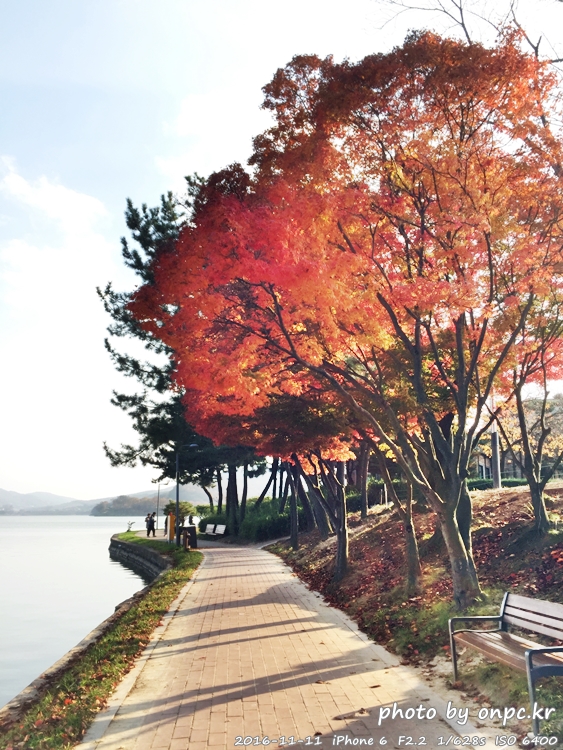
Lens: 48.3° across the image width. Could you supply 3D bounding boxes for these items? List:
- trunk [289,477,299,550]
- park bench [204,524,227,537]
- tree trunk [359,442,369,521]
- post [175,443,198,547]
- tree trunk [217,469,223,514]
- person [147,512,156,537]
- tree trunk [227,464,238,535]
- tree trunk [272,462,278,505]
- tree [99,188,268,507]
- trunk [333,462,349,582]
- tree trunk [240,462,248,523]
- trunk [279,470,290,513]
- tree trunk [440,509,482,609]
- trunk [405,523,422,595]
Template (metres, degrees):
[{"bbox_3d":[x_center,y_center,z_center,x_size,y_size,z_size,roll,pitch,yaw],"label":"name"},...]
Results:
[{"bbox_3d":[0.505,5.465,24.883,0.280,2.861,0.280,0,-12,0],"label":"trunk"},{"bbox_3d":[-3.900,9.045,36.405,1.600,0.880,0.650,-11,-16,40],"label":"park bench"},{"bbox_3d":[3.249,4.187,24.826,0.300,3.042,0.300,0,-12,0],"label":"tree trunk"},{"bbox_3d":[-4.696,5.862,31.068,1.120,5.053,0.300,0,-13,0],"label":"post"},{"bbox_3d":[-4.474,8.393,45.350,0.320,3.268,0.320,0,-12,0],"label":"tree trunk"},{"bbox_3d":[-8.898,10.305,43.250,0.550,1.675,0.500,0,-12,0],"label":"person"},{"bbox_3d":[-3.213,8.168,41.209,0.600,4.567,0.600,0,-13,0],"label":"tree trunk"},{"bbox_3d":[-0.413,7.466,43.306,0.320,2.855,0.320,0,-12,0],"label":"tree trunk"},{"bbox_3d":[-6.088,-1.463,40.274,9.800,21.959,8.500,0,-13,0],"label":"tree"},{"bbox_3d":[1.300,3.183,13.765,0.260,2.518,0.260,0,-12,0],"label":"trunk"},{"bbox_3d":[-2.494,8.135,43.265,0.360,4.200,0.360,3,-13,1],"label":"tree trunk"},{"bbox_3d":[0.191,6.748,36.771,0.360,2.554,0.360,7,-12,0],"label":"trunk"},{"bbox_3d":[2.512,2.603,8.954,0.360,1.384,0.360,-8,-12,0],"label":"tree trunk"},{"bbox_3d":[2.156,3.025,10.444,0.200,1.184,0.200,0,-12,0],"label":"trunk"}]

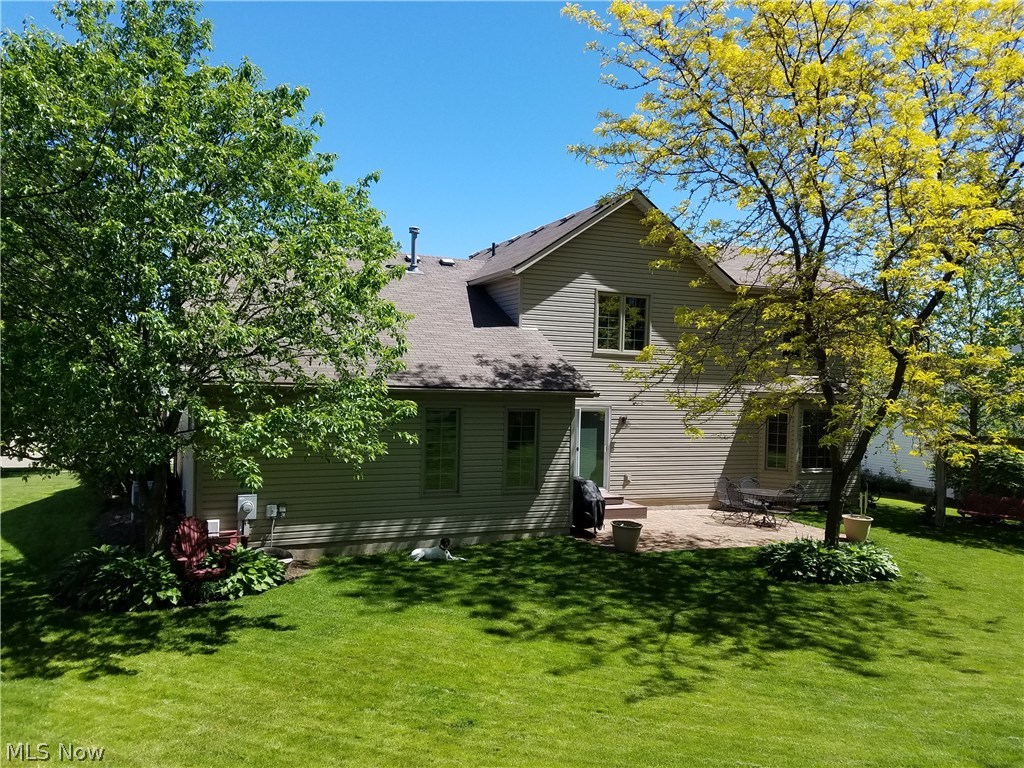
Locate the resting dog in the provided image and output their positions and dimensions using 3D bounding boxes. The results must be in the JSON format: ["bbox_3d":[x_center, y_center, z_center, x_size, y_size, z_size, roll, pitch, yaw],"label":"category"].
[{"bbox_3d":[-1.285,2.878,13.601,0.960,0.390,0.370,2,1,-10],"label":"resting dog"}]

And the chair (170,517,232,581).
[{"bbox_3d":[-4.716,2.576,11.633,0.750,0.950,0.900,1,1,-35],"label":"chair"}]

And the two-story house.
[{"bbox_3d":[0.541,-0.855,21.689,17.400,7.700,13.500,1,1,-21],"label":"two-story house"}]

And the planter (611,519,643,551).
[{"bbox_3d":[2.146,2.824,14.237,0.610,0.475,0.610,2,1,0],"label":"planter"}]

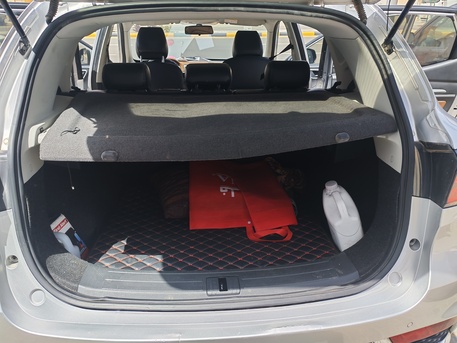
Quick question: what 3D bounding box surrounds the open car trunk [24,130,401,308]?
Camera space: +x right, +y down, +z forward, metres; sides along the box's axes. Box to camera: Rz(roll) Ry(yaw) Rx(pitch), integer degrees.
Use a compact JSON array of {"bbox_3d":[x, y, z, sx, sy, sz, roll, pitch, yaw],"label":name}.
[{"bbox_3d":[-0.056,0.008,1.447,1.070,0.550,0.860,-1,21,-5],"label":"open car trunk"}]

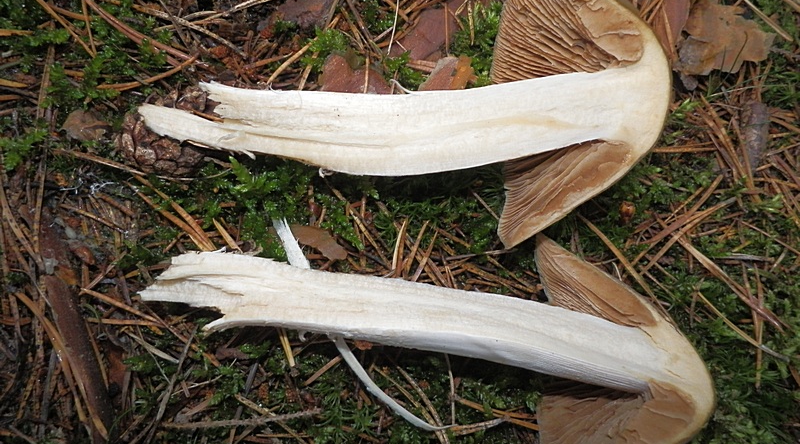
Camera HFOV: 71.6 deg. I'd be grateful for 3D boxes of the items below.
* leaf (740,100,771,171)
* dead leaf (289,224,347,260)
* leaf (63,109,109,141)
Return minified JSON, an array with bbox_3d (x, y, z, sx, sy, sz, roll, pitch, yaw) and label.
[{"bbox_3d":[0.152,-0.037,0.237,0.012,0.007,0.032,12,75,3],"label":"leaf"},{"bbox_3d":[-0.033,0.007,0.225,0.027,0.006,0.009,32,77,8],"label":"dead leaf"},{"bbox_3d":[-0.135,-0.041,0.239,0.020,0.006,0.013,17,76,5],"label":"leaf"}]

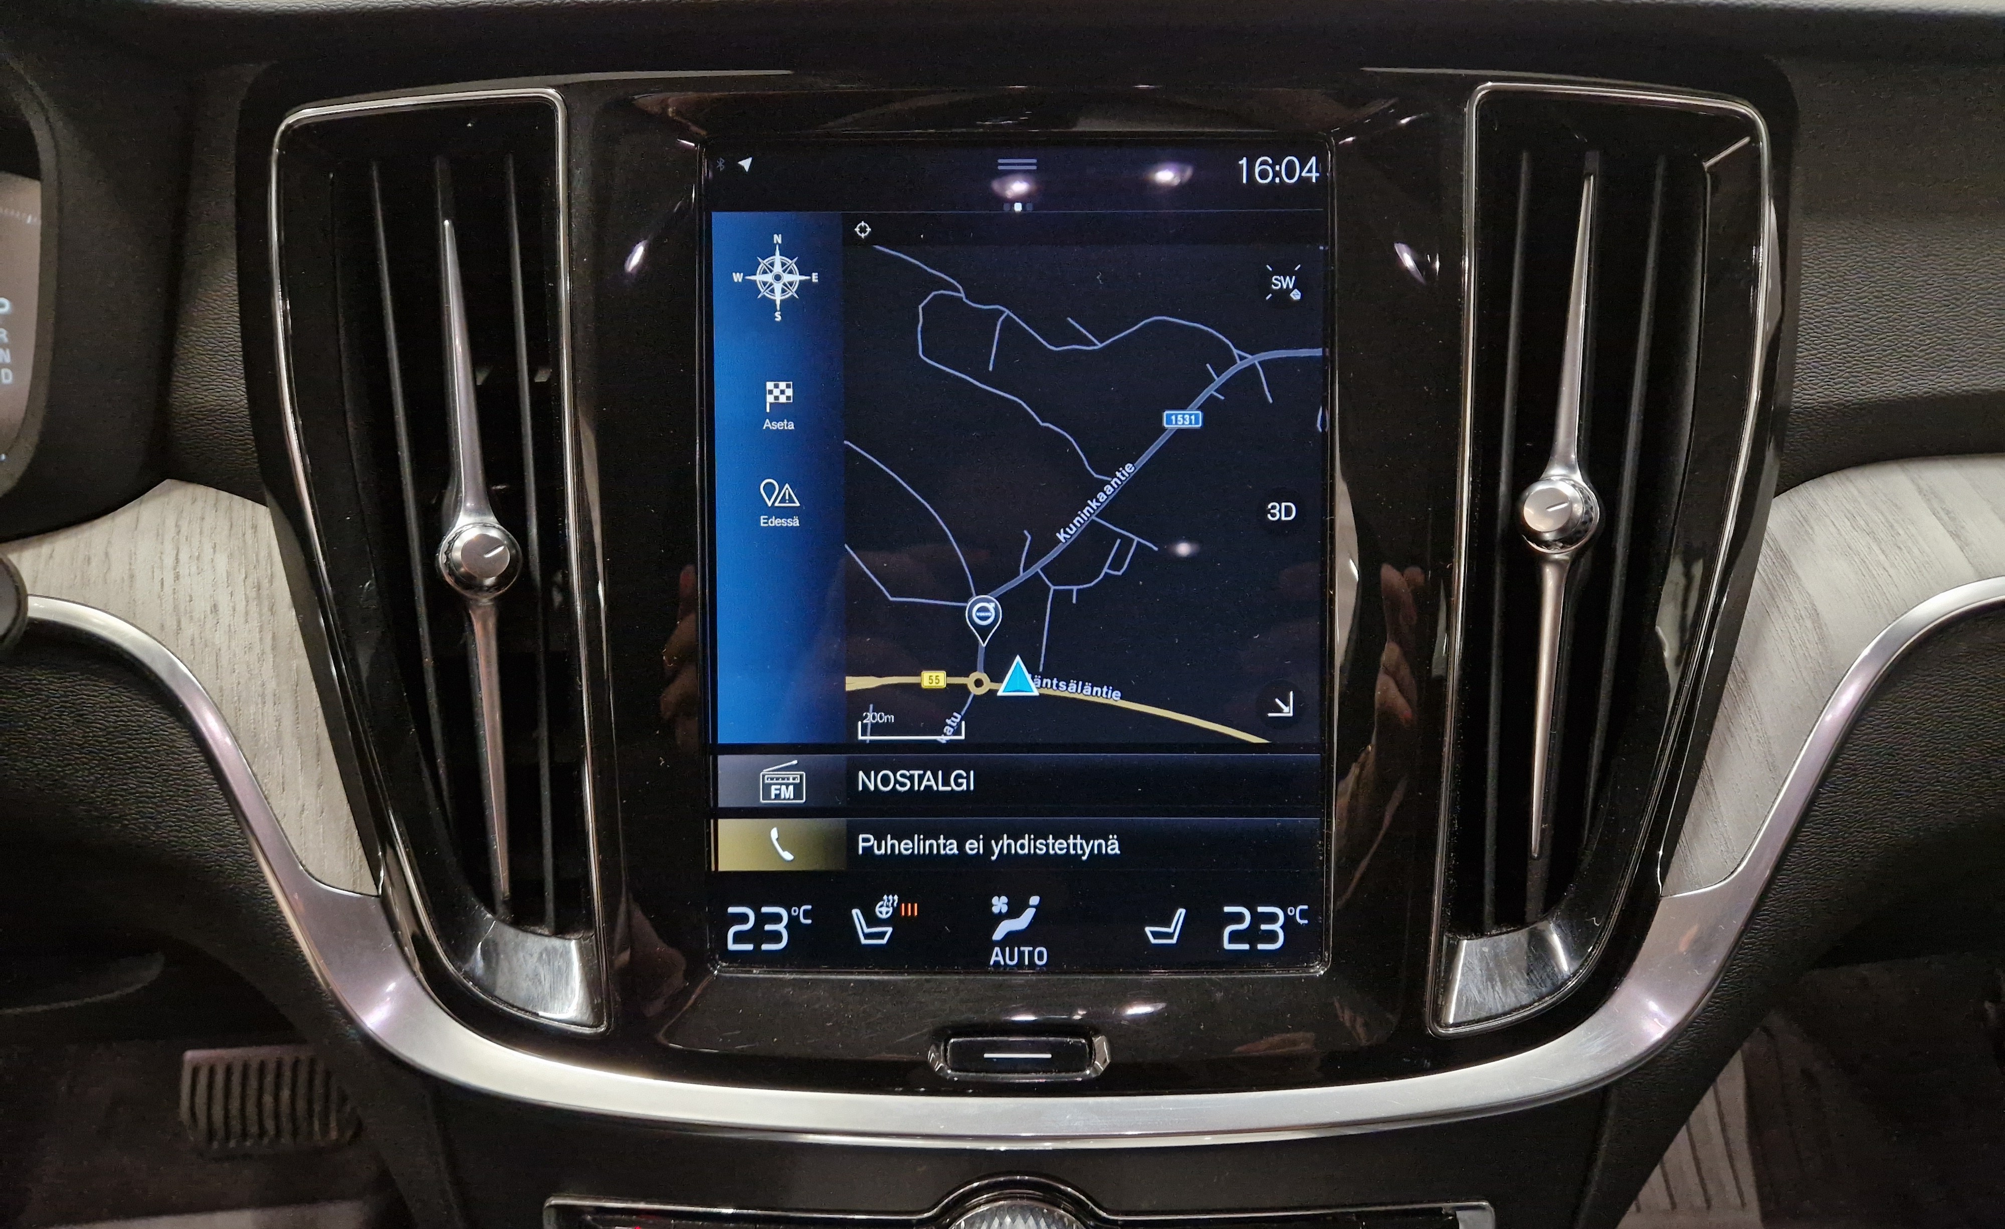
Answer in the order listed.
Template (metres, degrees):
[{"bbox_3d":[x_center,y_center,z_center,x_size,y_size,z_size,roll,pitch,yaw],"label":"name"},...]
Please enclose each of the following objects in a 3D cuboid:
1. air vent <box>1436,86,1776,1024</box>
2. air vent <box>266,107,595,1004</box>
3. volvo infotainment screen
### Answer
[{"bbox_3d":[0.131,-0.012,0.304,0.073,0.204,0.030,0,2,-2],"label":"air vent"},{"bbox_3d":[-0.122,-0.012,0.302,0.073,0.204,0.026,0,2,2],"label":"air vent"},{"bbox_3d":[0.003,-0.012,0.297,0.136,0.181,0.012,0,2,0],"label":"volvo infotainment screen"}]

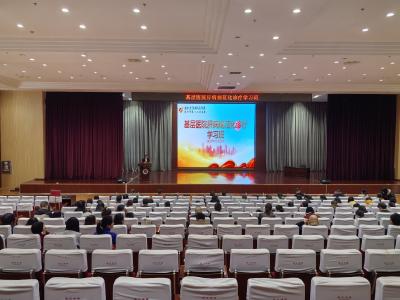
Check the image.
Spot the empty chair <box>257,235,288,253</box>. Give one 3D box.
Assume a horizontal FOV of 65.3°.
[{"bbox_3d":[1.113,1.793,5.088,0.490,0.950,0.600,0,1,-1],"label":"empty chair"}]

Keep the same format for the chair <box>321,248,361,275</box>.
[{"bbox_3d":[1.710,1.656,4.074,0.530,0.950,0.620,0,3,-1],"label":"chair"}]

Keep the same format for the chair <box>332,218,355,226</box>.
[{"bbox_3d":[3.196,1.982,7.243,0.540,0.970,0.630,0,3,-1],"label":"chair"}]

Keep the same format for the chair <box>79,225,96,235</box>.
[{"bbox_3d":[-2.126,1.879,6.089,0.490,0.950,0.600,0,1,-1],"label":"chair"}]

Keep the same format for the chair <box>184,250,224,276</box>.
[{"bbox_3d":[0.053,1.656,4.074,0.530,0.950,0.620,0,3,-1],"label":"chair"}]

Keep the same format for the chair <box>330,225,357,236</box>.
[{"bbox_3d":[2.749,1.892,6.272,0.530,0.950,0.620,0,3,-1],"label":"chair"}]

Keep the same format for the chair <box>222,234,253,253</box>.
[{"bbox_3d":[0.574,1.789,5.074,0.490,0.950,0.600,0,1,-1],"label":"chair"}]

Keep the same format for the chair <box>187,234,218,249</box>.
[{"bbox_3d":[0.043,1.754,4.995,0.540,0.970,0.630,0,3,-1],"label":"chair"}]

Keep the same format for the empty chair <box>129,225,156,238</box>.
[{"bbox_3d":[-1.059,1.886,6.117,0.490,0.950,0.600,0,1,-1],"label":"empty chair"}]

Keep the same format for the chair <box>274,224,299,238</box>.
[{"bbox_3d":[1.656,1.892,6.272,0.530,0.950,0.620,0,3,-1],"label":"chair"}]

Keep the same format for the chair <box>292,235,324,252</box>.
[{"bbox_3d":[1.669,1.797,5.103,0.490,0.950,0.600,0,1,-1],"label":"chair"}]

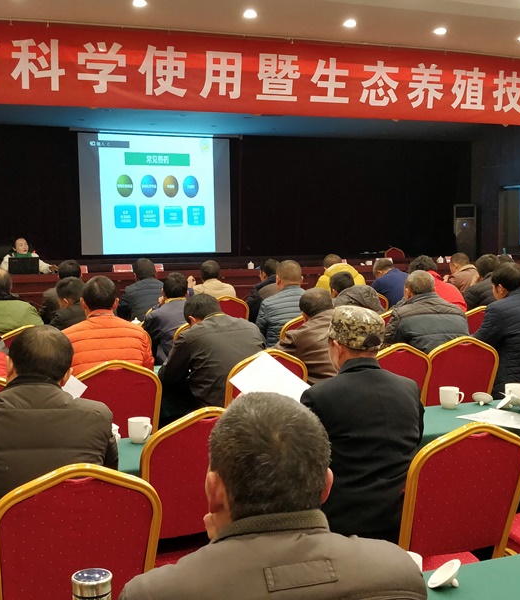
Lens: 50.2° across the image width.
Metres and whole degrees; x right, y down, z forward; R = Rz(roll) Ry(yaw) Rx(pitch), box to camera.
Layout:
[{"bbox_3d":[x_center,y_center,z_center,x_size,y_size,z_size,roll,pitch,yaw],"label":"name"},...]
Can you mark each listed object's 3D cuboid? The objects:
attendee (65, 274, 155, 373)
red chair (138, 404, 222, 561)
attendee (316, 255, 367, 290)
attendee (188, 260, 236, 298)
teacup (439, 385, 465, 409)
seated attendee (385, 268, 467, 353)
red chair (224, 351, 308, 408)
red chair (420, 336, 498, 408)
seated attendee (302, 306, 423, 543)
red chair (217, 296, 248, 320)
[{"bbox_3d":[-0.797,0.515,2.898,0.530,1.300,0.780,-2,7,-14],"label":"attendee"},{"bbox_3d":[-0.216,0.788,2.116,0.450,0.930,0.570,-2,7,-14],"label":"red chair"},{"bbox_3d":[0.766,0.180,5.742,0.550,1.270,0.780,-3,7,-18],"label":"attendee"},{"bbox_3d":[-0.445,0.260,5.373,0.520,1.250,0.750,-2,7,-14],"label":"attendee"},{"bbox_3d":[0.820,0.417,2.352,0.113,0.080,0.083,4,8,35],"label":"teacup"},{"bbox_3d":[1.045,0.461,3.535,0.540,1.280,0.760,-2,7,-14],"label":"seated attendee"},{"bbox_3d":[-0.022,0.678,3.060,0.450,0.930,0.570,-2,7,-12],"label":"red chair"},{"bbox_3d":[1.087,0.636,3.367,0.450,0.930,0.570,-1,7,-9],"label":"red chair"},{"bbox_3d":[0.305,0.606,2.369,0.510,1.230,0.740,-2,7,-16],"label":"seated attendee"},{"bbox_3d":[-0.376,0.396,5.485,0.450,0.920,0.560,-2,7,-16],"label":"red chair"}]

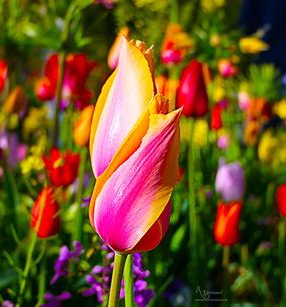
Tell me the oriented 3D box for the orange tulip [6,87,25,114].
[{"bbox_3d":[-0.258,-0.107,1.550,0.034,0.053,0.034,12,10,0],"label":"orange tulip"}]

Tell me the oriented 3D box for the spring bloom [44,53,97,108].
[{"bbox_3d":[-0.110,-0.109,1.150,0.078,0.083,0.070,0,8,0],"label":"spring bloom"}]

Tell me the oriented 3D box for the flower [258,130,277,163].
[{"bbox_3d":[0.252,-0.014,1.550,0.041,0.064,0.041,0,8,0],"label":"flower"}]

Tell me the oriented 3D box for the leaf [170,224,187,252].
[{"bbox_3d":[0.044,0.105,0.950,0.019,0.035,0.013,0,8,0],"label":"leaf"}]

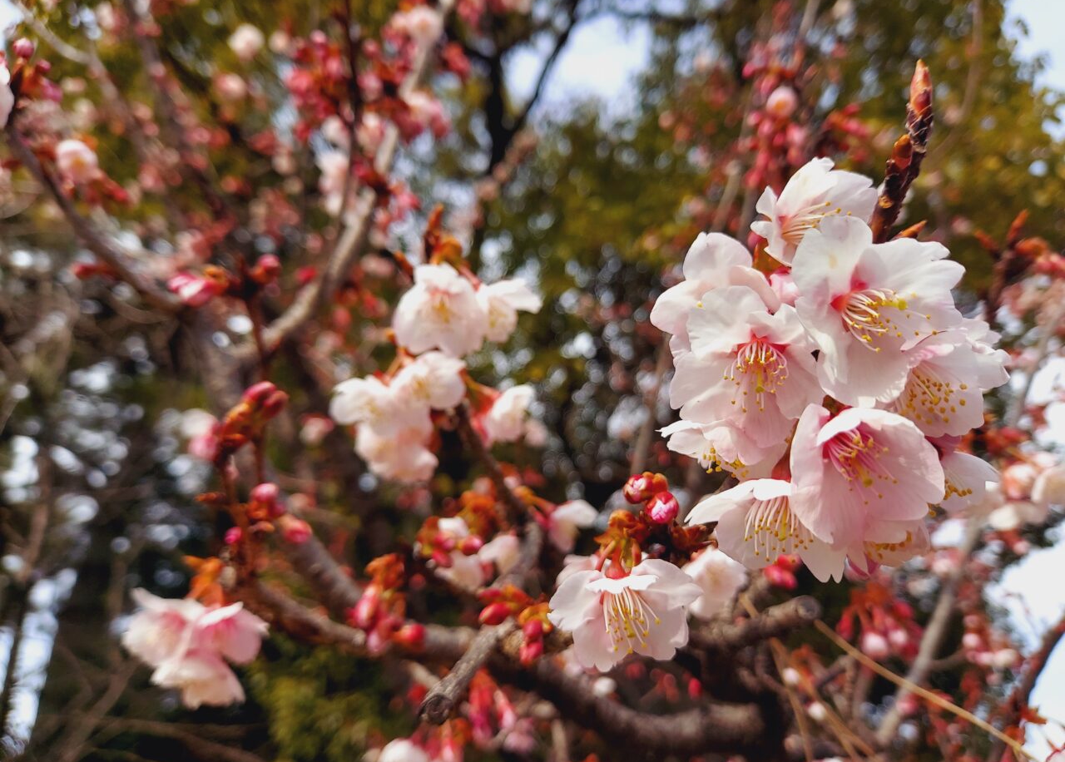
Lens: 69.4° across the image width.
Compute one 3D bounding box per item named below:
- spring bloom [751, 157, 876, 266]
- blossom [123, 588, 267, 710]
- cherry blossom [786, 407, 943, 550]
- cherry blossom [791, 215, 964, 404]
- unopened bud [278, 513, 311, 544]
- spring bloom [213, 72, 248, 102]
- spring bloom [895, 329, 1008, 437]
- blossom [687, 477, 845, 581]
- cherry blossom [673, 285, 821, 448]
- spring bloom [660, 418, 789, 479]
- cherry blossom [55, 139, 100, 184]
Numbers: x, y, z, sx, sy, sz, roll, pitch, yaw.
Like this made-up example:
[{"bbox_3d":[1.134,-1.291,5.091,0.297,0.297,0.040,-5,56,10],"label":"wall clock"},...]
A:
[{"bbox_3d":[0.063,-0.037,0.172,0.027,0.026,0.015,11,-12,-36],"label":"spring bloom"},{"bbox_3d":[-0.124,0.098,0.282,0.046,0.038,0.032,-1,24,4],"label":"blossom"},{"bbox_3d":[0.059,0.015,0.143,0.029,0.029,0.022,5,25,-12],"label":"cherry blossom"},{"bbox_3d":[0.062,-0.015,0.146,0.034,0.036,0.021,6,21,-15],"label":"cherry blossom"},{"bbox_3d":[-0.083,0.052,0.270,0.010,0.012,0.010,-41,-18,0],"label":"unopened bud"},{"bbox_3d":[-0.236,-0.230,0.600,0.020,0.020,0.017,13,15,-29],"label":"spring bloom"},{"bbox_3d":[0.086,-0.002,0.163,0.024,0.016,0.027,2,-59,-4],"label":"spring bloom"},{"bbox_3d":[0.046,0.026,0.150,0.030,0.018,0.025,-8,-48,20],"label":"blossom"},{"bbox_3d":[0.042,-0.005,0.150,0.027,0.019,0.036,-9,-57,21],"label":"cherry blossom"},{"bbox_3d":[0.042,0.014,0.168,0.027,0.013,0.026,11,-22,3],"label":"spring bloom"},{"bbox_3d":[-0.248,-0.120,0.420,0.025,0.024,0.020,1,24,-3],"label":"cherry blossom"}]

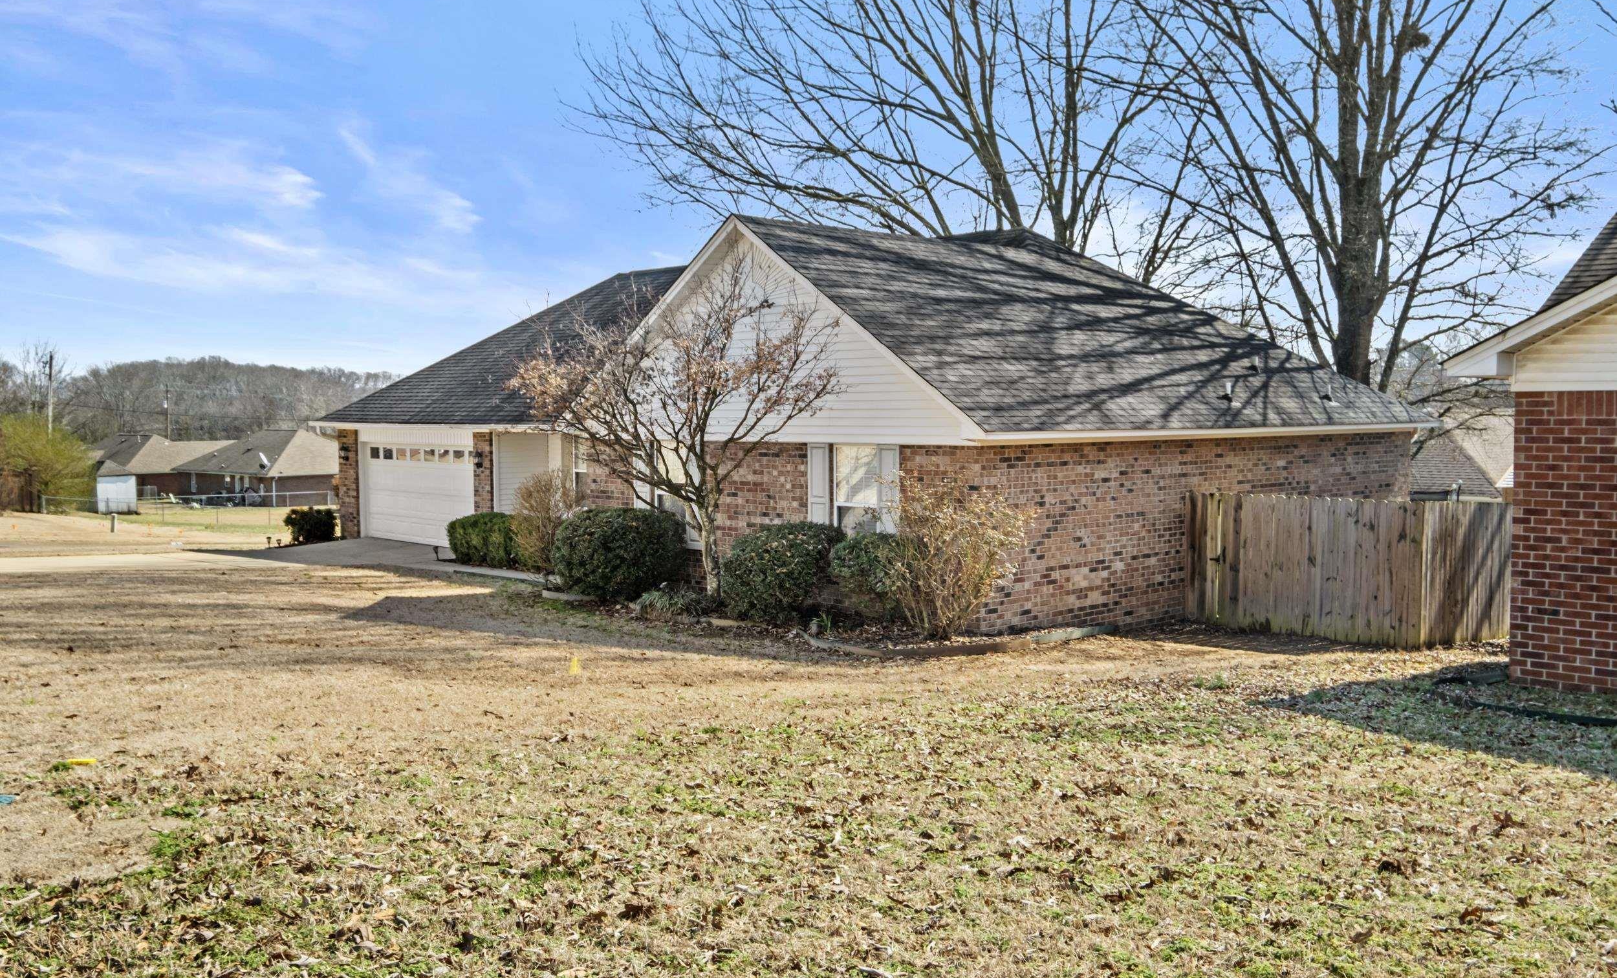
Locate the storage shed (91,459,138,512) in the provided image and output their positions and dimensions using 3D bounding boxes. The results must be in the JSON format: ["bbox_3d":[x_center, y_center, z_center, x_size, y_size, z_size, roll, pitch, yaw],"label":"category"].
[{"bbox_3d":[-41.103,-0.090,80.000,2.250,3.050,2.350,-3,5,-43],"label":"storage shed"}]

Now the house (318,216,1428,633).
[{"bbox_3d":[-0.002,-1.752,26.671,12.025,5.963,19.529,-3,5,-42],"label":"house"}]

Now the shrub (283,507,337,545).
[{"bbox_3d":[-10.800,0.788,29.200,0.950,0.760,1.000,-3,5,-42],"label":"shrub"}]

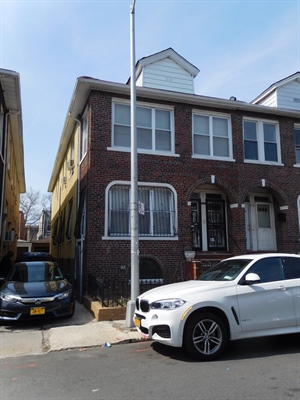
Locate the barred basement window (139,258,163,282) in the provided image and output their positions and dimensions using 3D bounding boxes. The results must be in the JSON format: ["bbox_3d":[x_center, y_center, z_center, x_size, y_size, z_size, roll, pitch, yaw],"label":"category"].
[{"bbox_3d":[-0.122,2.333,10.788,1.124,0.742,0.150,2,-9,-17],"label":"barred basement window"}]

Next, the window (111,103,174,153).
[{"bbox_3d":[-0.206,-2.541,11.352,2.307,1.813,0.150,3,-9,-18],"label":"window"}]

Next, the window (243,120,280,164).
[{"bbox_3d":[4.461,-2.322,12.887,1.720,1.833,0.150,3,-9,-18],"label":"window"}]

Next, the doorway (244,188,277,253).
[{"bbox_3d":[4.428,0.808,12.881,1.512,2.387,0.300,3,-9,-18],"label":"doorway"}]

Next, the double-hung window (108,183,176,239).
[{"bbox_3d":[-0.256,0.352,10.886,2.529,1.926,0.150,3,-9,-18],"label":"double-hung window"}]

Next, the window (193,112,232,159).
[{"bbox_3d":[2.355,-2.411,12.193,1.669,1.823,0.150,3,-9,-18],"label":"window"}]

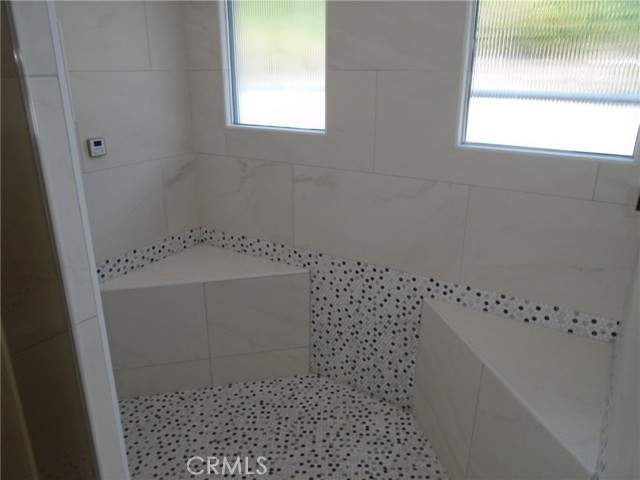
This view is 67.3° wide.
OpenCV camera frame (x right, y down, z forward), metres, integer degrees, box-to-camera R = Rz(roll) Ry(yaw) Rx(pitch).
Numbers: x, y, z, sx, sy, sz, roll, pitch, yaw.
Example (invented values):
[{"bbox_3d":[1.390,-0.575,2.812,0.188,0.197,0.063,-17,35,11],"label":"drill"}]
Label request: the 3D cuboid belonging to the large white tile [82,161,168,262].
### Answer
[{"bbox_3d":[-0.757,-0.071,1.581,0.012,0.305,0.609,12,22,30],"label":"large white tile"}]

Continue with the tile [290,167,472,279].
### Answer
[{"bbox_3d":[0.169,-0.064,1.570,0.610,0.305,0.012,12,22,30],"label":"tile"}]

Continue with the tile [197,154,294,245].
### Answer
[{"bbox_3d":[-0.292,-0.161,1.845,0.477,0.305,0.012,12,22,30],"label":"tile"}]

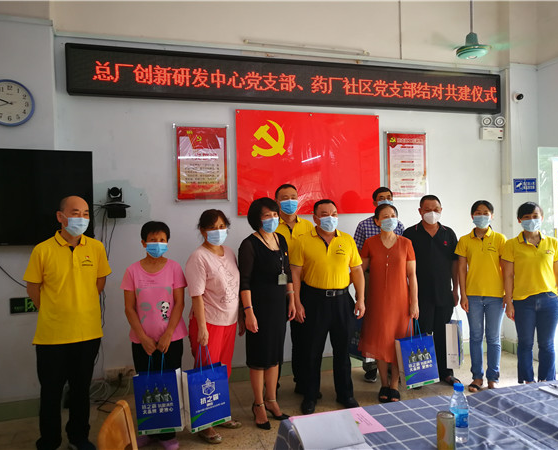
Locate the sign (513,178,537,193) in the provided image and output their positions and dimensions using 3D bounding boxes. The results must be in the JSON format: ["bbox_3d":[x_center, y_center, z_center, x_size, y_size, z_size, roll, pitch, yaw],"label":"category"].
[{"bbox_3d":[2.641,-0.418,5.014,0.297,0.148,0.008,-4,1,-15],"label":"sign"}]

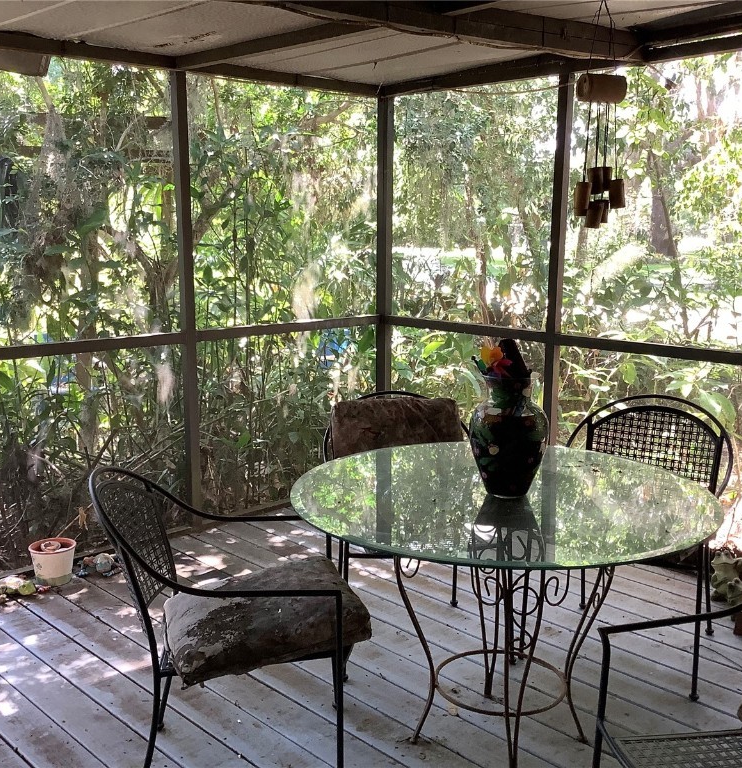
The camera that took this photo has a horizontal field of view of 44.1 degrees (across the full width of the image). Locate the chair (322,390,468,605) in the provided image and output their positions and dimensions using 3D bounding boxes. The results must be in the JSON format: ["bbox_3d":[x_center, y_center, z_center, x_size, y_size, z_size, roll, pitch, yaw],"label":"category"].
[{"bbox_3d":[0.136,0.473,3.159,0.589,0.822,0.624,-2,10,-13],"label":"chair"}]

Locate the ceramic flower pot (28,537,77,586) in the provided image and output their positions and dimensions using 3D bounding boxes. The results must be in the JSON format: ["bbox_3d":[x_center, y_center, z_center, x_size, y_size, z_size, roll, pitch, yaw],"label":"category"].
[{"bbox_3d":[-1.286,0.725,3.718,0.188,0.143,0.188,0,10,0],"label":"ceramic flower pot"}]

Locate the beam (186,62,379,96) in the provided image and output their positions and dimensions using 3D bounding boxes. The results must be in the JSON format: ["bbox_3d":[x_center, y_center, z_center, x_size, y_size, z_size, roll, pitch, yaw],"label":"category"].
[{"bbox_3d":[-0.402,-1.474,4.451,1.249,0.067,0.074,-9,13,-43],"label":"beam"}]

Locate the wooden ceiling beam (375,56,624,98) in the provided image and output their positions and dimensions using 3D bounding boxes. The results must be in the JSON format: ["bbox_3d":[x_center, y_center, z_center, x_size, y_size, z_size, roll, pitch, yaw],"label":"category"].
[{"bbox_3d":[0.563,-1.453,4.315,0.074,0.070,1.480,-9,13,-43],"label":"wooden ceiling beam"}]

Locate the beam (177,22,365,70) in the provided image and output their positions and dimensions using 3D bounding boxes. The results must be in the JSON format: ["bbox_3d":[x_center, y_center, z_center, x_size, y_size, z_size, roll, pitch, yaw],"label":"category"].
[{"bbox_3d":[-0.413,-1.314,3.558,0.050,0.063,1.208,-9,13,-43],"label":"beam"}]

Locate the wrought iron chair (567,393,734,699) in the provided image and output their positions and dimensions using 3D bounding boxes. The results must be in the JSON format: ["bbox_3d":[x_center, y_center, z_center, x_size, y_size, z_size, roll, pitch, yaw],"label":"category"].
[{"bbox_3d":[0.891,0.481,3.101,0.589,0.822,0.624,5,11,30],"label":"wrought iron chair"}]

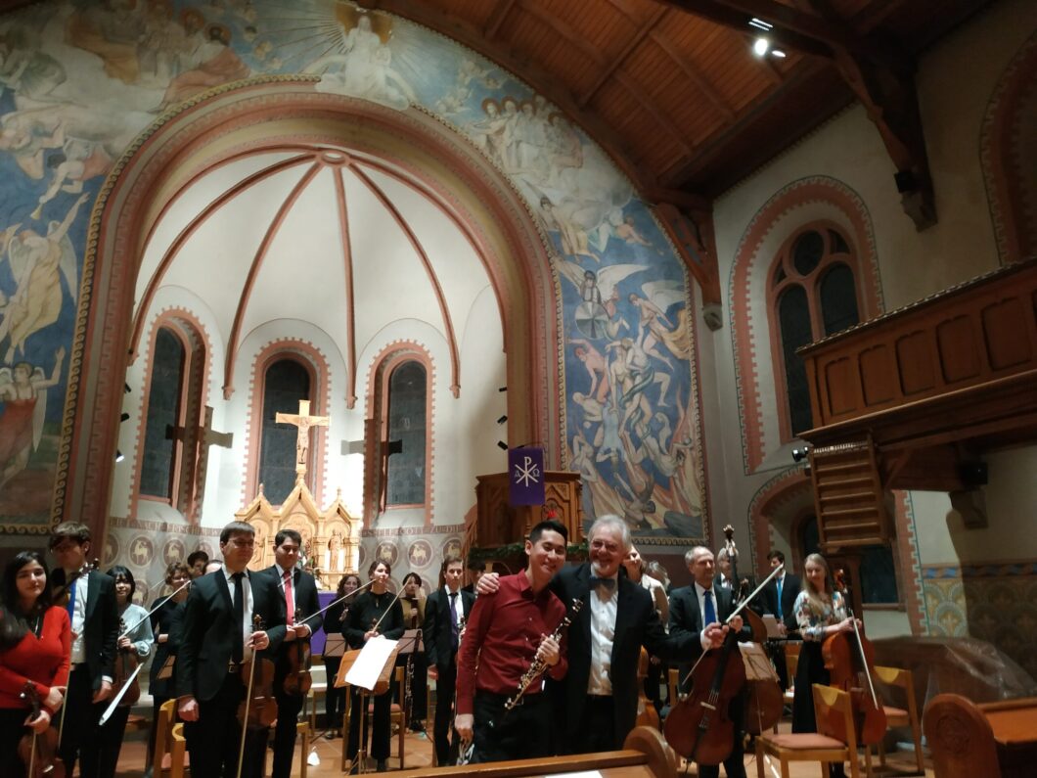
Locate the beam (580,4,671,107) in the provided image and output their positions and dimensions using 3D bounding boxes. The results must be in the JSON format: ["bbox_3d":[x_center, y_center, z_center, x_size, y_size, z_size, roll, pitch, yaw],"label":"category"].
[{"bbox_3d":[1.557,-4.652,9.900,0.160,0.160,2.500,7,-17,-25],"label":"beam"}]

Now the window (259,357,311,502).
[{"bbox_3d":[-4.314,0.776,13.316,0.830,2.770,0.200,7,-17,-25],"label":"window"}]

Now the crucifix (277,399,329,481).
[{"bbox_3d":[-3.472,0.812,11.593,0.855,1.290,0.180,7,-17,-25],"label":"crucifix"}]

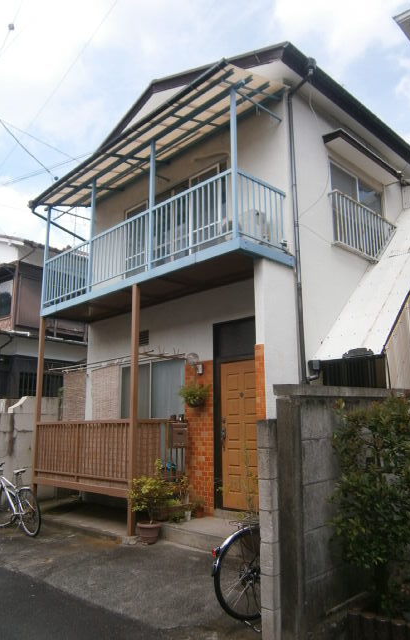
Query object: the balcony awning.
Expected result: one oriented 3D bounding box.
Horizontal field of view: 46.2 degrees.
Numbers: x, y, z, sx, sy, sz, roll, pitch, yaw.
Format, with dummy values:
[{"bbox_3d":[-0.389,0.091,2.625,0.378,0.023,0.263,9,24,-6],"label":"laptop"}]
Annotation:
[{"bbox_3d":[-1.110,-2.706,8.074,5.100,0.150,1.400,-13,-1,44],"label":"balcony awning"}]

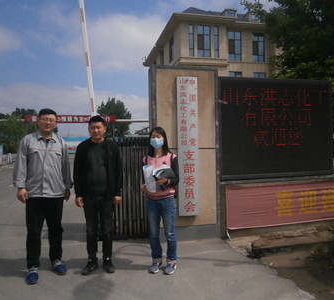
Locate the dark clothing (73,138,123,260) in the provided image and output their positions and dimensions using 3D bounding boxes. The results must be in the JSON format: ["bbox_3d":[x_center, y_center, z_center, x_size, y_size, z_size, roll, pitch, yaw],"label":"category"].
[{"bbox_3d":[-0.751,0.554,3.341,0.530,1.330,0.290,-1,1,-7],"label":"dark clothing"}]

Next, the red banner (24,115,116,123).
[{"bbox_3d":[-8.396,-2.700,26.000,7.600,0.670,0.060,-1,1,-13],"label":"red banner"}]

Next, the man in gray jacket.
[{"bbox_3d":[-1.298,0.460,3.187,0.600,1.780,0.420,-1,1,-14],"label":"man in gray jacket"}]

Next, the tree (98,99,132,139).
[{"bbox_3d":[-6.680,-2.771,37.945,4.300,7.000,4.200,-1,1,-13],"label":"tree"}]

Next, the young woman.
[{"bbox_3d":[-0.072,0.542,3.313,0.430,1.575,0.360,-1,1,9],"label":"young woman"}]

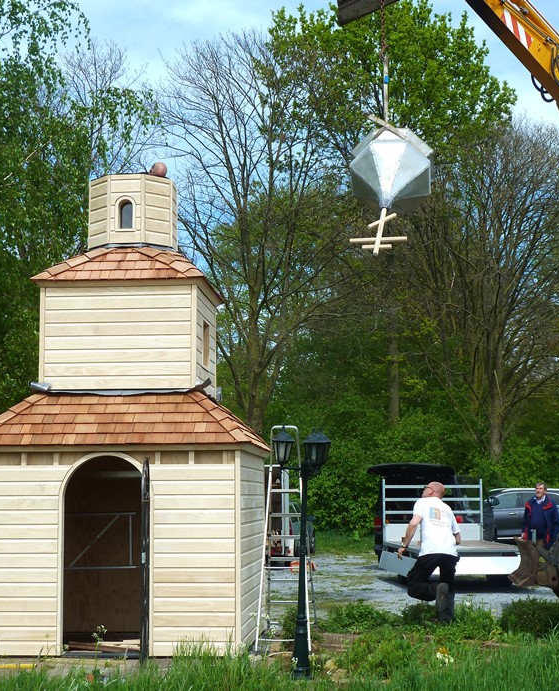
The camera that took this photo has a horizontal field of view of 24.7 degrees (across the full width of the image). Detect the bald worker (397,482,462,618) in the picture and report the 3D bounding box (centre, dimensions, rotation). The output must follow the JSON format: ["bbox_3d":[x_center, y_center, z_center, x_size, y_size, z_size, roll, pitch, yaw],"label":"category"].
[{"bbox_3d":[1.828,2.519,15.502,0.600,1.725,0.680,4,-8,-33],"label":"bald worker"}]

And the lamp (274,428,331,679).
[{"bbox_3d":[0.199,1.790,11.027,0.510,2.145,0.510,0,-7,0],"label":"lamp"}]

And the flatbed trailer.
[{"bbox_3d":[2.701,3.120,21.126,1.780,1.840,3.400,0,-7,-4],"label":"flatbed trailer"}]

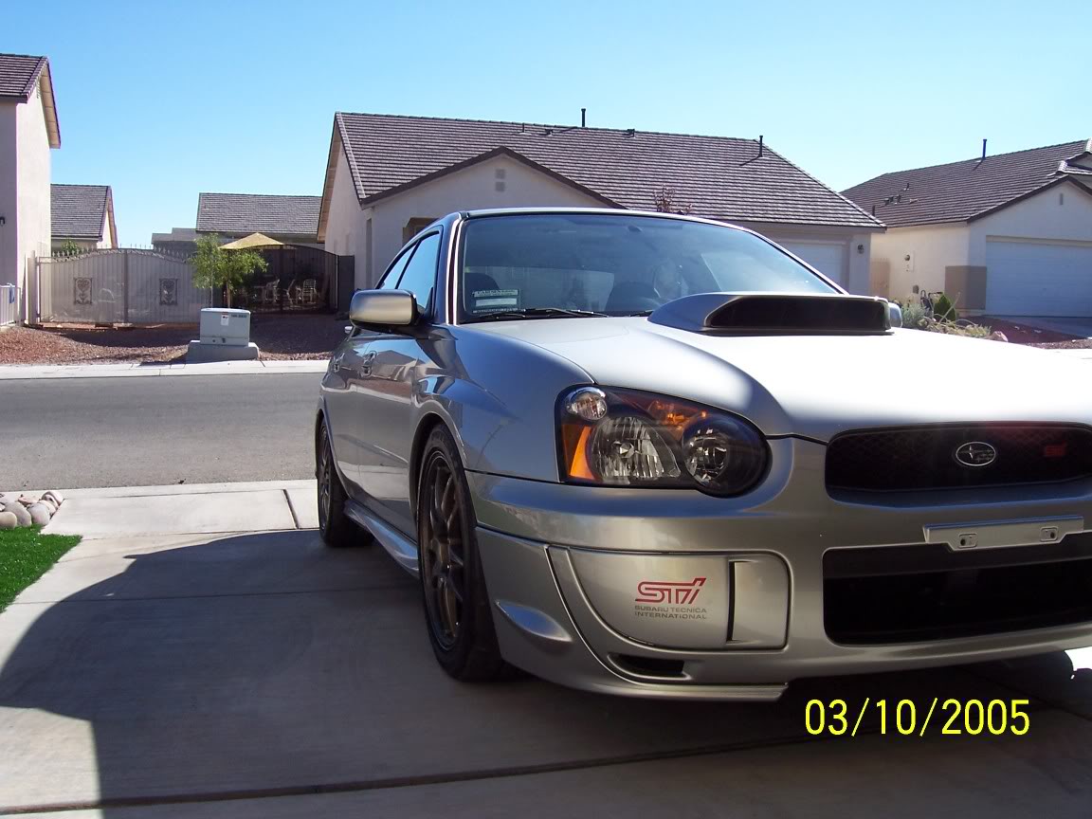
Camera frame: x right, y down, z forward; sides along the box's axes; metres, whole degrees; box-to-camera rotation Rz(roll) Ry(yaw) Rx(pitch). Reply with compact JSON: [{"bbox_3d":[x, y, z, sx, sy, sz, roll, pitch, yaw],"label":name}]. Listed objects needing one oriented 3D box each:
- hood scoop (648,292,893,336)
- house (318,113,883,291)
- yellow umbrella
[{"bbox_3d":[0.563,-0.253,2.856,0.600,0.140,0.440,1,0,-18],"label":"hood scoop"},{"bbox_3d":[0.808,-6.013,34.716,15.000,6.070,12.600,-1,5,-17],"label":"house"},{"bbox_3d":[-9.522,-5.585,35.500,2.650,0.600,2.650,-1,5,-17],"label":"yellow umbrella"}]

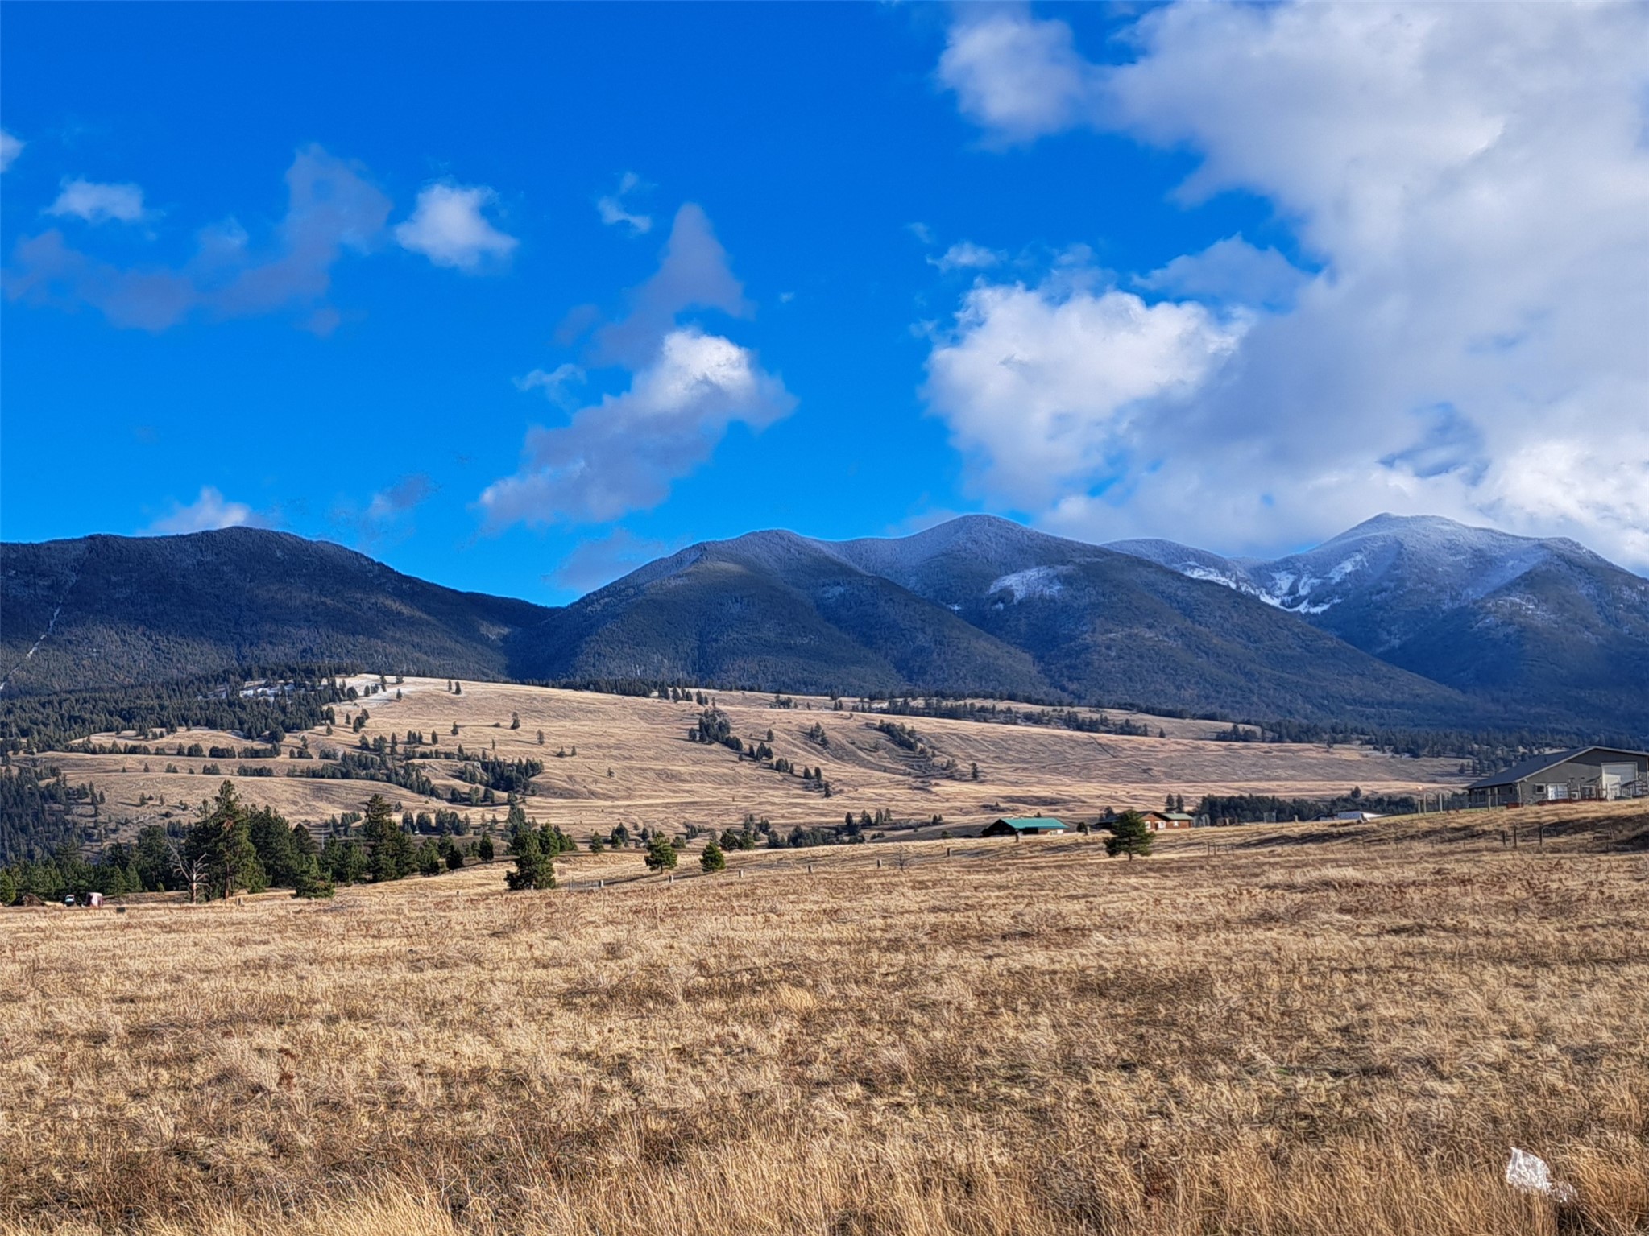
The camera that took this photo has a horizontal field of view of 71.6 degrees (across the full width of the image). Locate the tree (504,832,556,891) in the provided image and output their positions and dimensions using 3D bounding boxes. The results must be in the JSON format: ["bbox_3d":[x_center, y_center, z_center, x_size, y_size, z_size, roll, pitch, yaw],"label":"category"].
[{"bbox_3d":[-37.550,31.010,146.000,6.500,7.440,6.300,0,-9,0],"label":"tree"}]

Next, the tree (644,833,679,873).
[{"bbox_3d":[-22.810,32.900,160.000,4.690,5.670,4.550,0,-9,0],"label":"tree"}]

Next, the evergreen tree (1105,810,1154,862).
[{"bbox_3d":[30.980,22.120,116.000,5.100,5.080,4.940,0,-9,0],"label":"evergreen tree"}]

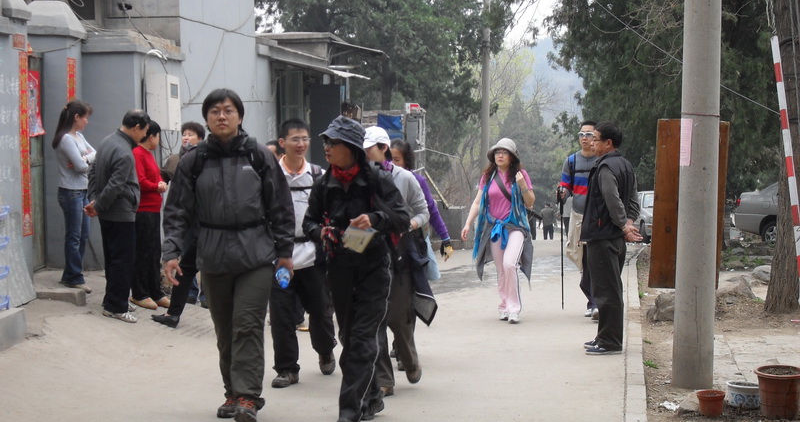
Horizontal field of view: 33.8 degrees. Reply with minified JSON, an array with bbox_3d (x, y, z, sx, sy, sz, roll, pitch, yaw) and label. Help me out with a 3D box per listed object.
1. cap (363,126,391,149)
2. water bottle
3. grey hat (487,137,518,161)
[{"bbox_3d":[-0.155,-0.446,8.000,0.250,0.140,0.175,-13,12,-33],"label":"cap"},{"bbox_3d":[-0.607,0.323,6.800,0.067,0.067,0.210,-8,41,1],"label":"water bottle"},{"bbox_3d":[0.919,-0.544,11.750,0.290,0.200,0.300,0,5,0],"label":"grey hat"}]

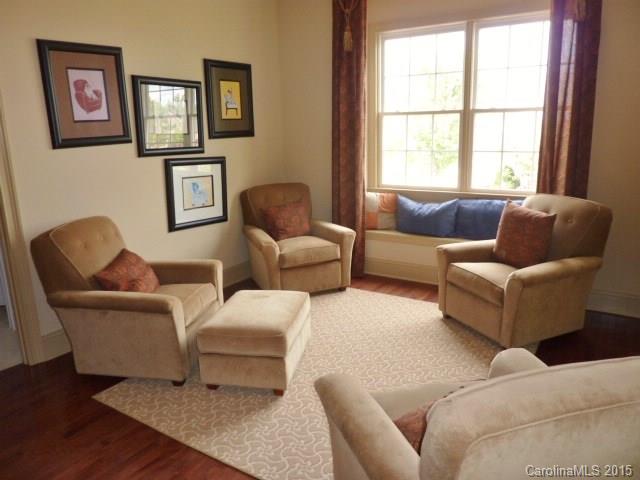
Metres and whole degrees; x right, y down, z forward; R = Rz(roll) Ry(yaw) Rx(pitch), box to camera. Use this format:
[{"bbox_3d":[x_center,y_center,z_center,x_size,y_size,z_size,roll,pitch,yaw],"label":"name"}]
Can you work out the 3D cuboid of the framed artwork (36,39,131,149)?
[{"bbox_3d":[-1.576,-0.988,3.178,0.030,0.670,0.594,8,15,32],"label":"framed artwork"}]

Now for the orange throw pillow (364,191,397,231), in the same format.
[{"bbox_3d":[0.653,-0.306,5.040,0.427,0.403,0.144,8,0,32],"label":"orange throw pillow"}]

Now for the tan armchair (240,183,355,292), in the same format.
[{"bbox_3d":[-0.262,0.000,4.533,0.912,0.936,0.907,-7,14,-25],"label":"tan armchair"}]

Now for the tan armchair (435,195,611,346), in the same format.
[{"bbox_3d":[1.542,0.210,3.535,0.907,0.936,0.912,-6,14,-21],"label":"tan armchair"}]

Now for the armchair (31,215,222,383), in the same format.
[{"bbox_3d":[-1.202,0.345,3.089,0.907,0.936,0.912,1,13,7],"label":"armchair"}]

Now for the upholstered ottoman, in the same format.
[{"bbox_3d":[-0.385,0.633,2.975,0.514,0.408,0.672,2,13,10],"label":"upholstered ottoman"}]

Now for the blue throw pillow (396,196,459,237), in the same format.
[{"bbox_3d":[1.111,-0.235,4.745,0.629,0.394,0.163,8,0,32],"label":"blue throw pillow"}]

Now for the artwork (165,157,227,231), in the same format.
[{"bbox_3d":[-1.064,-0.422,4.122,0.030,0.601,0.701,8,15,32],"label":"artwork"}]

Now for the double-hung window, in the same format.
[{"bbox_3d":[1.417,-1.250,4.436,1.901,1.594,0.096,8,15,32],"label":"double-hung window"}]

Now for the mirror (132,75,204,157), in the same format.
[{"bbox_3d":[-1.201,-1.000,3.779,0.030,0.601,0.681,8,15,32],"label":"mirror"}]

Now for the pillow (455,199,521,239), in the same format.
[{"bbox_3d":[1.632,-0.169,4.431,0.636,0.394,0.163,8,0,32],"label":"pillow"}]

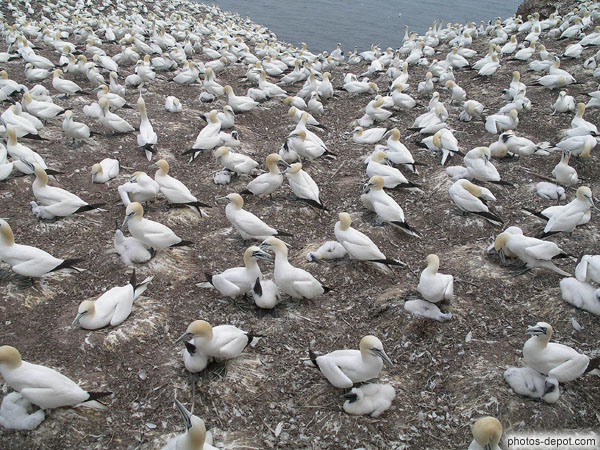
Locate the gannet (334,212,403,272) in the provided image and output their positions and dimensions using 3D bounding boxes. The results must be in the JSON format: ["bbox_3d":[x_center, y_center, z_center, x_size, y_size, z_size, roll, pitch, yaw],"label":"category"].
[{"bbox_3d":[0.579,0.142,5.412,0.640,0.460,0.220,10,27,21],"label":"gannet"}]

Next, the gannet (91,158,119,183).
[{"bbox_3d":[-2.141,-0.644,7.166,0.230,0.280,0.560,11,27,23],"label":"gannet"}]

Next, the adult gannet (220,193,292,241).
[{"bbox_3d":[-0.381,-0.023,5.234,0.709,0.440,0.220,10,27,20],"label":"adult gannet"}]

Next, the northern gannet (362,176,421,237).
[{"bbox_3d":[0.803,-0.189,5.623,0.599,0.429,0.220,18,31,34],"label":"northern gannet"}]

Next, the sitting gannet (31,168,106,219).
[{"bbox_3d":[-2.206,-0.313,6.144,0.640,0.430,0.240,2,25,4],"label":"sitting gannet"}]

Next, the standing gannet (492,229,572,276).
[{"bbox_3d":[1.972,0.246,5.441,0.660,0.370,0.230,5,25,11],"label":"standing gannet"}]

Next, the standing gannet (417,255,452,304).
[{"bbox_3d":[1.001,0.309,4.582,0.240,0.361,0.570,10,27,20],"label":"standing gannet"}]

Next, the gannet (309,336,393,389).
[{"bbox_3d":[0.274,0.737,3.667,0.535,0.331,0.250,10,27,20],"label":"gannet"}]

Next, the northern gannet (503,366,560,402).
[{"bbox_3d":[1.419,0.973,3.936,0.360,0.165,0.210,14,28,27],"label":"northern gannet"}]

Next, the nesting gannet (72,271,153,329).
[{"bbox_3d":[-1.238,0.492,4.275,0.540,0.280,0.250,-14,28,-27],"label":"nesting gannet"}]

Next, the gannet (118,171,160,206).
[{"bbox_3d":[-1.601,-0.372,6.421,0.500,0.380,0.320,11,27,23],"label":"gannet"}]

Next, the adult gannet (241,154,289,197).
[{"bbox_3d":[-0.335,-0.483,6.240,0.491,0.459,0.220,8,26,16],"label":"adult gannet"}]

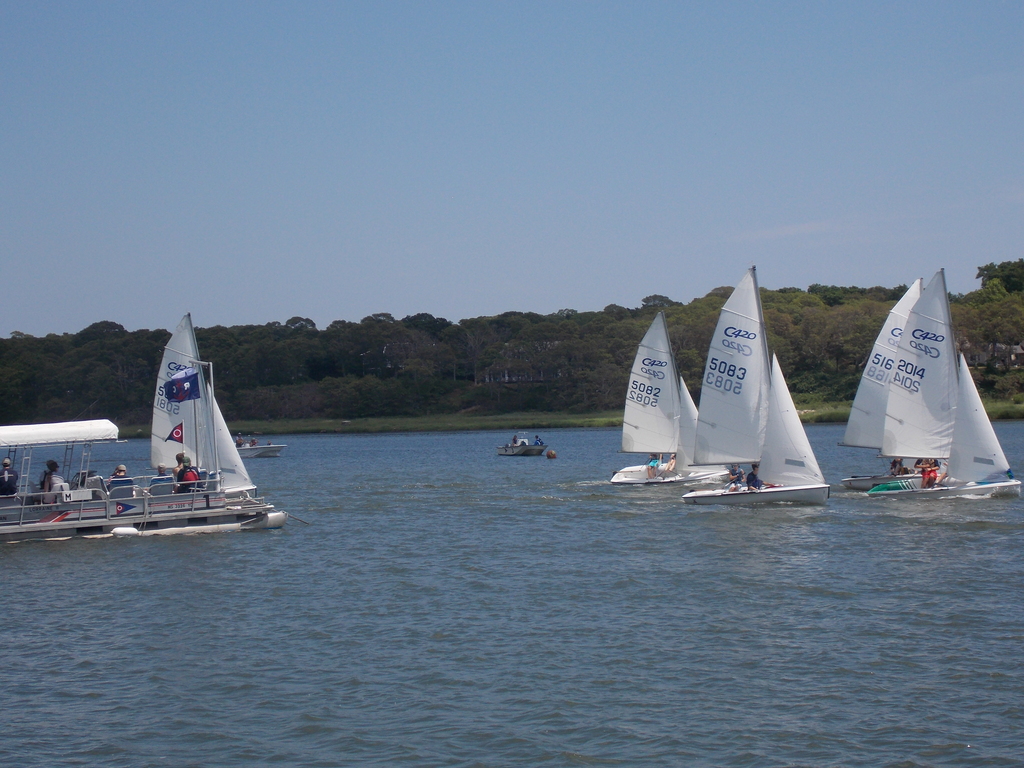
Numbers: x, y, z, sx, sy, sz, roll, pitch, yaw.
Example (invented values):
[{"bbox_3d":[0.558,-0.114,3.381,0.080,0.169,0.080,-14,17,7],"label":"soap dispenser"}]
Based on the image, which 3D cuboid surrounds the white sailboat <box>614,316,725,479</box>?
[{"bbox_3d":[5.217,0.569,79.064,4.300,6.400,1.820,-1,14,25],"label":"white sailboat"}]

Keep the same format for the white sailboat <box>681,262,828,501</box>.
[{"bbox_3d":[6.231,0.151,60.336,4.300,6.400,1.820,-2,5,30],"label":"white sailboat"}]

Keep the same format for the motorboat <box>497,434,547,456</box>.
[{"bbox_3d":[0.834,4.256,159.950,4.400,1.570,1.840,-2,-1,44],"label":"motorboat"}]

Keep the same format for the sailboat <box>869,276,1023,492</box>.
[{"bbox_3d":[11.337,0.116,61.275,4.300,6.400,1.820,-1,8,33],"label":"sailboat"}]

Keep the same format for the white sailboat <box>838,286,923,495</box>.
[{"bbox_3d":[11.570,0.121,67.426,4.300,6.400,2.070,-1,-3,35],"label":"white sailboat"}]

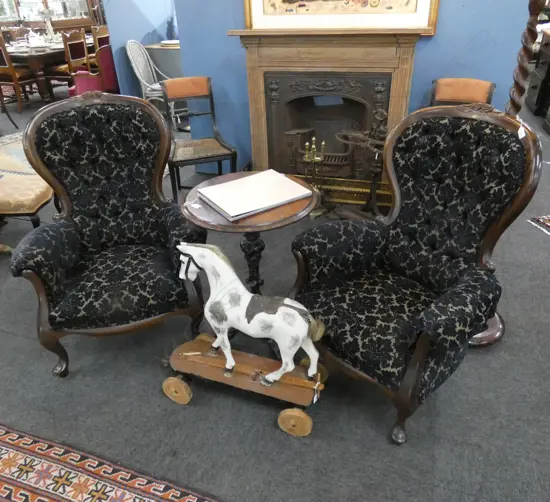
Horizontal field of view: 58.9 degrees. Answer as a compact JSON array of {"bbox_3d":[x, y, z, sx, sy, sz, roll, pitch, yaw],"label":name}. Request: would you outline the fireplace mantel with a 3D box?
[{"bbox_3d":[0.383,-1.055,3.685,1.400,1.140,0.220,3,31,8],"label":"fireplace mantel"}]

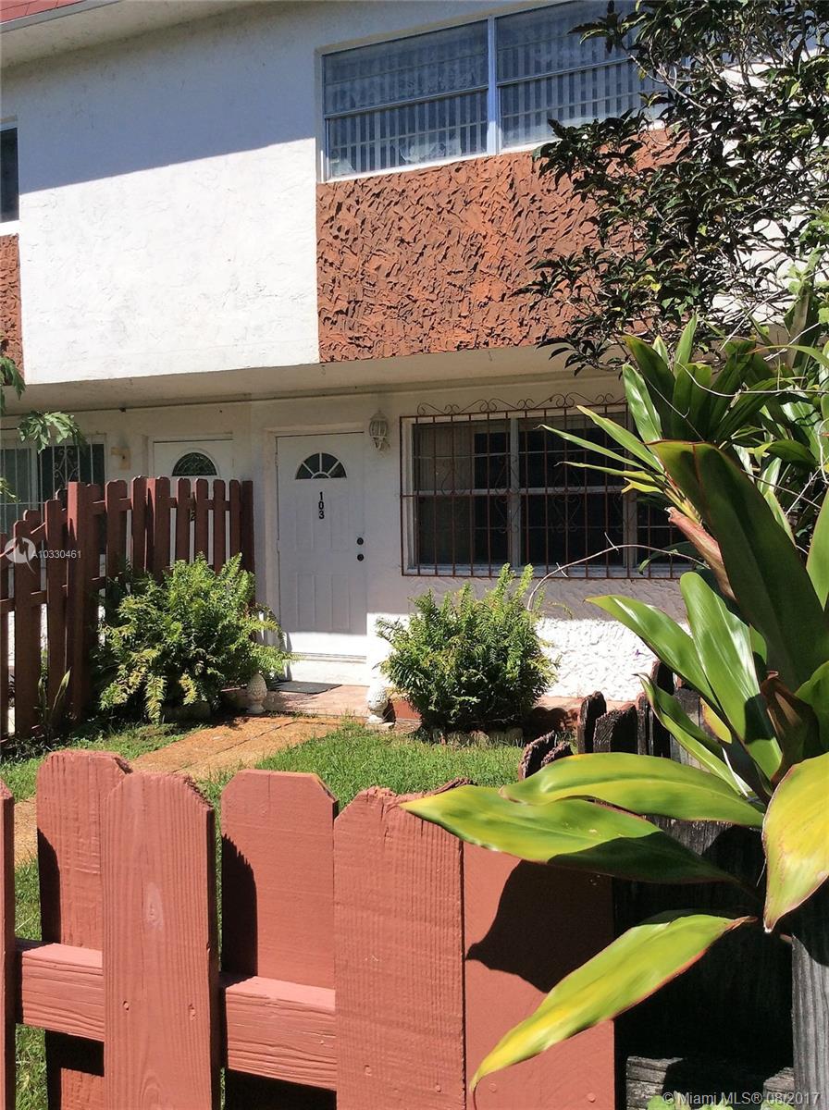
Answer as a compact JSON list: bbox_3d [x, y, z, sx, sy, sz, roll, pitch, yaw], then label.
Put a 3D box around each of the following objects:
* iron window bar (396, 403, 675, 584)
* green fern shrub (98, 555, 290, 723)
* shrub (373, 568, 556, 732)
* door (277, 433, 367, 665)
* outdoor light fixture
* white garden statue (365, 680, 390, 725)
[{"bbox_3d":[1.110,-0.555,8.453,2.700,1.480,0.100,0,3,24],"label":"iron window bar"},{"bbox_3d":[-1.873,0.703,8.700,1.480,1.360,1.350,-1,2,0],"label":"green fern shrub"},{"bbox_3d":[0.391,0.722,7.800,1.280,1.260,1.200,-1,2,0],"label":"shrub"},{"bbox_3d":[-0.837,-0.092,9.486,0.915,2.050,0.050,0,3,24],"label":"door"},{"bbox_3d":[-0.312,-1.097,9.100,0.160,0.360,0.190,0,3,24],"label":"outdoor light fixture"},{"bbox_3d":[-0.295,1.152,8.050,0.190,0.355,0.190,0,3,24],"label":"white garden statue"}]

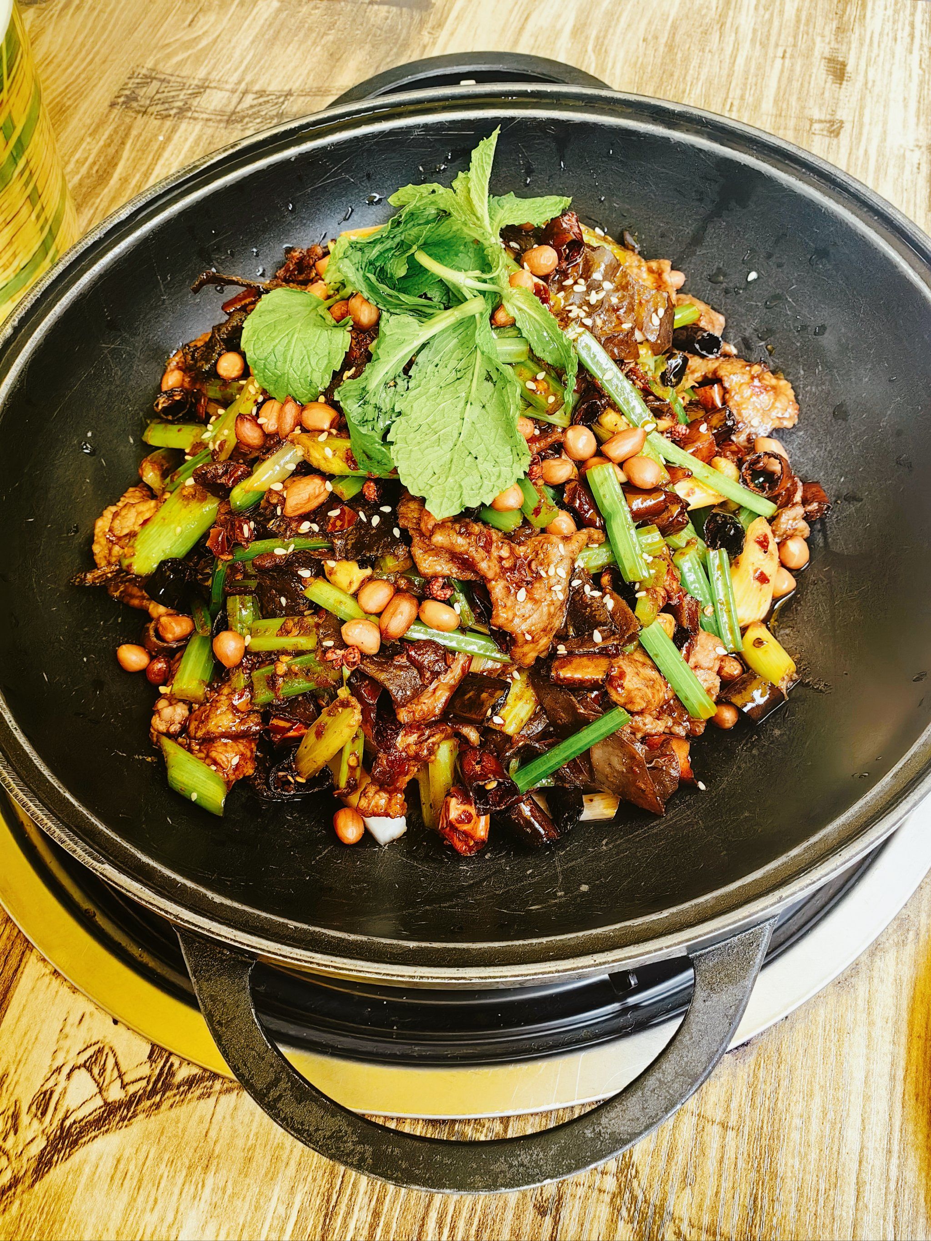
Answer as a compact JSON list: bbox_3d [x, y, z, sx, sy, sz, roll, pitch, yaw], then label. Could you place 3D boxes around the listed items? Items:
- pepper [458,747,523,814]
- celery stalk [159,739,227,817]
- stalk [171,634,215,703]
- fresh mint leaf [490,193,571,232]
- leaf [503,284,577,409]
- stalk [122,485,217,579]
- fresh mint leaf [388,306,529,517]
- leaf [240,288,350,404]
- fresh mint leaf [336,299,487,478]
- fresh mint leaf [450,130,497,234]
[{"bbox_3d":[0.006,0.042,0.259,0.013,0.013,0.017,-22,44,-5],"label":"pepper"},{"bbox_3d":[-0.076,0.044,0.273,0.011,0.009,0.024,-41,82,-18],"label":"celery stalk"},{"bbox_3d":[-0.079,0.014,0.281,0.011,0.009,0.021,9,73,-1],"label":"stalk"},{"bbox_3d":[0.023,-0.148,0.352,0.032,0.009,0.015,-19,70,-4],"label":"fresh mint leaf"},{"bbox_3d":[0.023,-0.085,0.300,0.015,0.011,0.040,-31,99,-2],"label":"leaf"},{"bbox_3d":[-0.092,-0.028,0.302,0.014,0.010,0.033,34,78,5],"label":"stalk"},{"bbox_3d":[-0.002,-0.060,0.286,0.041,0.015,0.061,11,87,6],"label":"fresh mint leaf"},{"bbox_3d":[-0.056,-0.090,0.318,0.036,0.011,0.041,14,78,5],"label":"leaf"},{"bbox_3d":[-0.016,-0.073,0.299,0.053,0.019,0.042,-45,80,8],"label":"fresh mint leaf"},{"bbox_3d":[0.004,-0.158,0.348,0.015,0.010,0.036,5,106,2],"label":"fresh mint leaf"}]

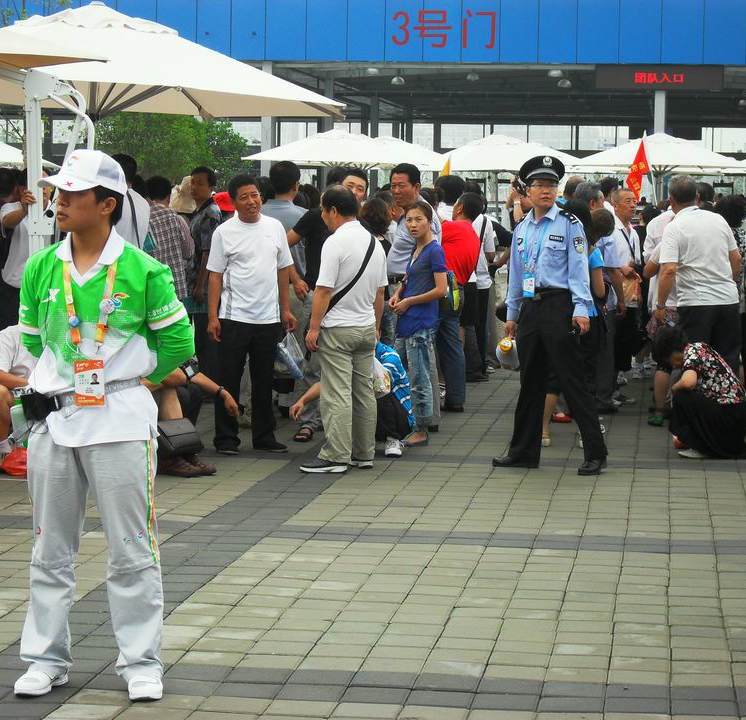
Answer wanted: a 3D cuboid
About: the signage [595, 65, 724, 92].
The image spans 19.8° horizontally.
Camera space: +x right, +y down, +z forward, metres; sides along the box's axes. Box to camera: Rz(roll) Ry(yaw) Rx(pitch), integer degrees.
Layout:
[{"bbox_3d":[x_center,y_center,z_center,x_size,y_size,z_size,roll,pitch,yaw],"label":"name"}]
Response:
[{"bbox_3d":[8.587,-8.437,64.000,3.800,0.830,0.220,1,4,8],"label":"signage"}]

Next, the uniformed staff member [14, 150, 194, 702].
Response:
[{"bbox_3d":[-0.873,0.202,6.870,0.550,1.730,0.400,2,5,16],"label":"uniformed staff member"}]

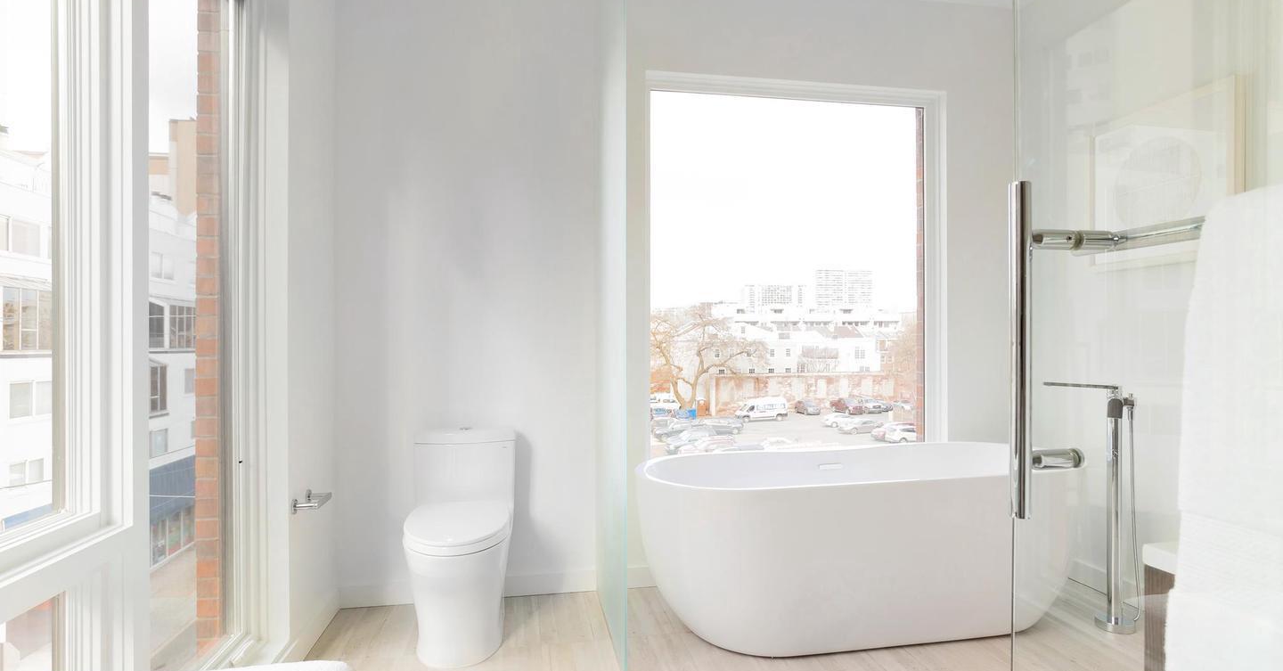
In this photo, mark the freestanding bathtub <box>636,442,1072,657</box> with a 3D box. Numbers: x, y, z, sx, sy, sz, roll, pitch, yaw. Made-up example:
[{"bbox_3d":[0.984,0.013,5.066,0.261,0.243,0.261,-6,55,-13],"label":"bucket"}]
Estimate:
[{"bbox_3d":[0.876,0.811,2.560,1.782,0.603,0.727,0,0,-11],"label":"freestanding bathtub"}]

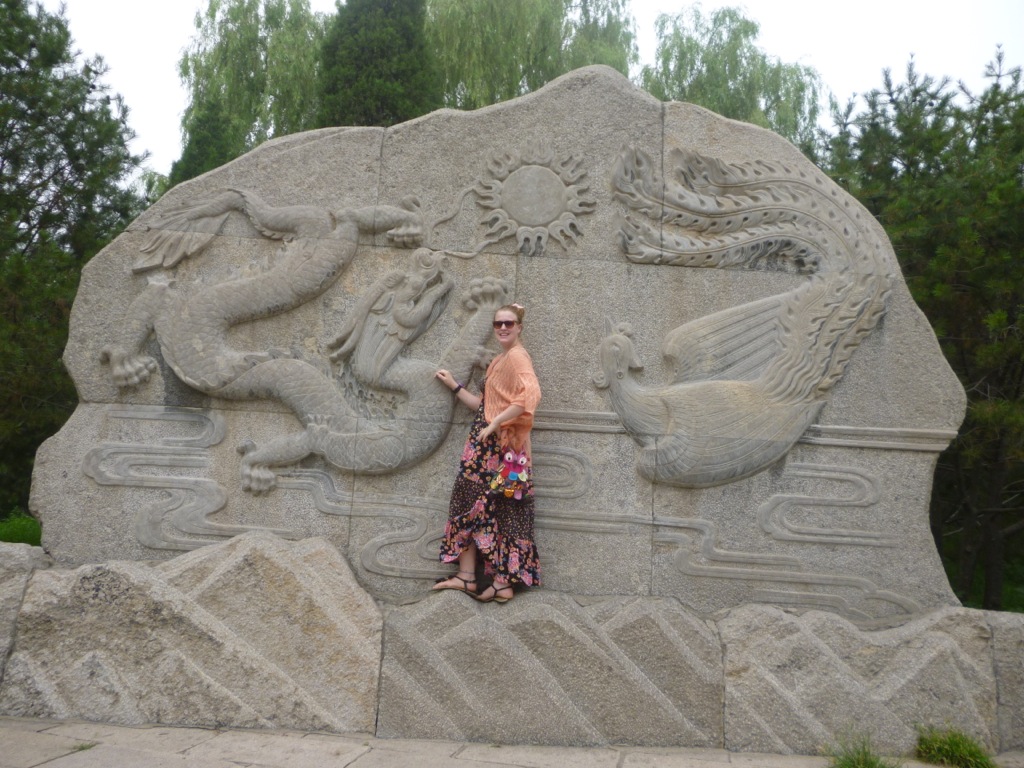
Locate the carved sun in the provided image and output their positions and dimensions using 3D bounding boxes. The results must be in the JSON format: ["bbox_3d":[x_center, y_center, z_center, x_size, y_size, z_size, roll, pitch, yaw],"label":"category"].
[{"bbox_3d":[0.141,-1.120,5.079,0.758,0.696,0.090,3,-6,-2],"label":"carved sun"}]

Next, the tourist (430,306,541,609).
[{"bbox_3d":[-0.138,0.360,4.694,0.530,1.670,0.530,7,-7,-37],"label":"tourist"}]

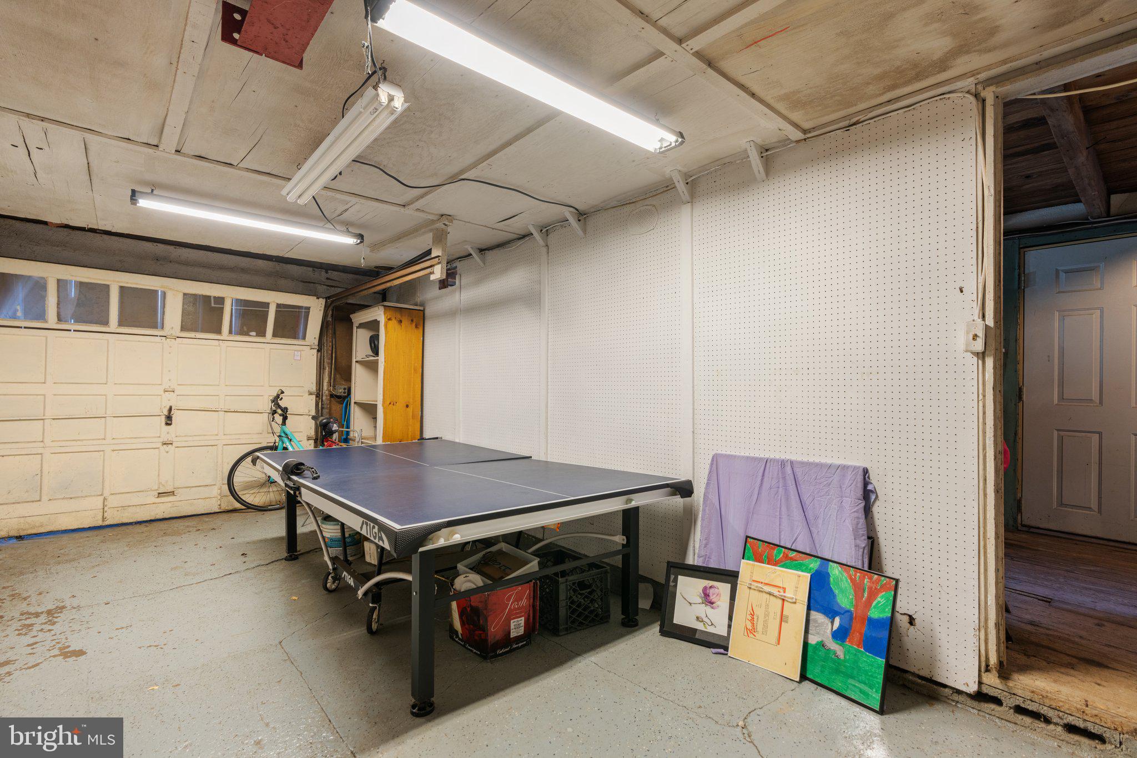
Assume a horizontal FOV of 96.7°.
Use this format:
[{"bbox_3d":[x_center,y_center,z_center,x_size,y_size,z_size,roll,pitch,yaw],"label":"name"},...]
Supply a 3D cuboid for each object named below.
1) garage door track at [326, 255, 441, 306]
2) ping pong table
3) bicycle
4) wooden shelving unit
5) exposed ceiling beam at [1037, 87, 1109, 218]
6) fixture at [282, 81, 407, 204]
[{"bbox_3d":[-1.790,-0.820,4.570,0.070,0.120,2.650,0,-1,-41],"label":"garage door track"},{"bbox_3d":[-0.860,0.925,3.220,1.540,0.780,2.750,0,-1,-40],"label":"ping pong table"},{"bbox_3d":[-2.630,0.755,4.970,1.700,1.170,0.600,0,-1,20],"label":"bicycle"},{"bbox_3d":[-1.935,0.310,5.330,0.410,2.070,0.900,0,-1,-41],"label":"wooden shelving unit"},{"bbox_3d":[2.550,-1.120,2.505,2.300,0.140,0.085,0,-1,-41],"label":"exposed ceiling beam"},{"bbox_3d":[-1.000,-0.965,2.150,0.135,0.090,1.240,0,-1,-41],"label":"fixture"}]

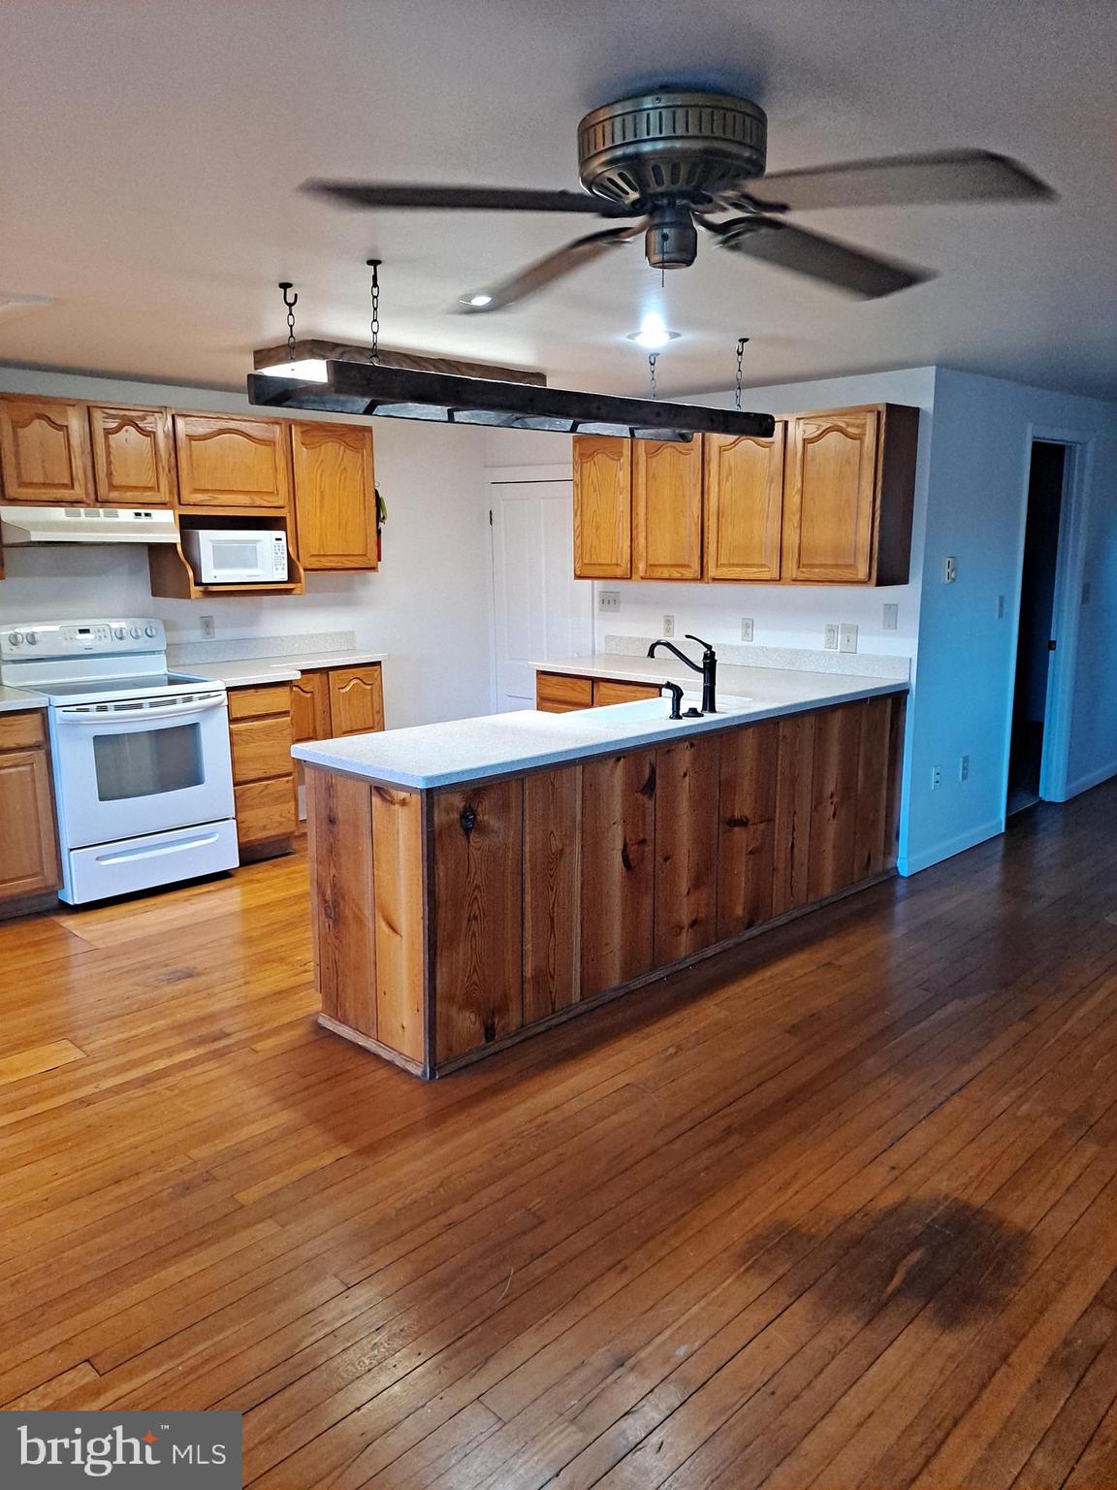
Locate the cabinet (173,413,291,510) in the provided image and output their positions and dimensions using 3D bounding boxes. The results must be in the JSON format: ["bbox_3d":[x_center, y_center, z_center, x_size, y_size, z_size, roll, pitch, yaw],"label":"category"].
[{"bbox_3d":[-1.658,-1.360,5.243,0.335,0.465,0.609,10,15,43],"label":"cabinet"}]

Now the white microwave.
[{"bbox_3d":[-1.618,-0.916,5.271,0.330,0.258,0.456,10,15,43],"label":"white microwave"}]

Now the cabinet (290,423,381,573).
[{"bbox_3d":[-1.267,-1.290,5.664,0.335,0.756,0.512,10,15,43],"label":"cabinet"}]

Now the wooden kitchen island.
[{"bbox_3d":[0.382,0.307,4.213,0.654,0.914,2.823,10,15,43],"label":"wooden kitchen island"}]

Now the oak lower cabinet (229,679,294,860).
[{"bbox_3d":[-1.626,0.105,5.350,0.610,0.878,0.358,10,15,43],"label":"oak lower cabinet"}]

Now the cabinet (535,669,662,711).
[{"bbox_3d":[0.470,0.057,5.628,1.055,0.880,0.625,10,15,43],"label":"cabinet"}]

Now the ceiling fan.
[{"bbox_3d":[0.205,-0.990,1.972,1.290,0.257,1.290,10,15,43],"label":"ceiling fan"}]

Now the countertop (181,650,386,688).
[{"bbox_3d":[-1.341,-0.396,5.551,0.620,0.040,1.165,10,15,43],"label":"countertop"}]

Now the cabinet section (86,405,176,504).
[{"bbox_3d":[-2.023,-1.313,4.942,0.327,0.447,0.381,10,15,43],"label":"cabinet section"}]

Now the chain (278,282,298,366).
[{"bbox_3d":[-0.785,-1.236,3.169,0.045,0.223,0.050,10,15,43],"label":"chain"}]

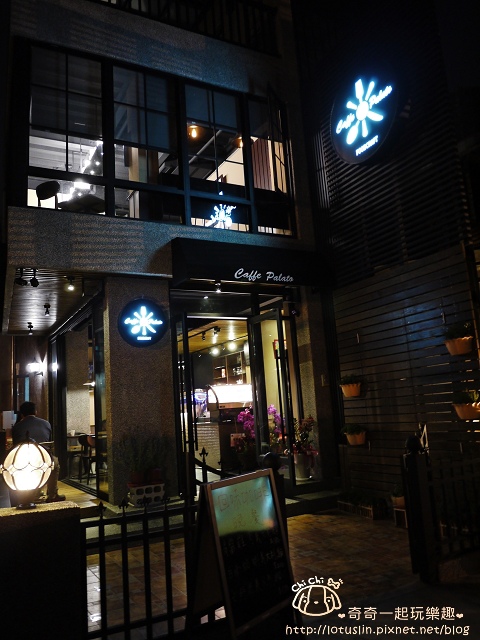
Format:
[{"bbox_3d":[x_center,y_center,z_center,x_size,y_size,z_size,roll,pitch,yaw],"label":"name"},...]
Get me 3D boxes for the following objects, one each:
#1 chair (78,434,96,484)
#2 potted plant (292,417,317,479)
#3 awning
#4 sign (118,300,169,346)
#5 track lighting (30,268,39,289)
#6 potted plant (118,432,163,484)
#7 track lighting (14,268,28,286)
[{"bbox_3d":[-2.376,2.285,8.570,0.500,0.770,0.470,2,-12,-28],"label":"chair"},{"bbox_3d":[0.890,1.773,7.200,0.370,0.820,0.360,-4,-10,-1],"label":"potted plant"},{"bbox_3d":[0.220,-0.728,7.115,2.280,0.640,0.500,2,-12,-28],"label":"awning"},{"bbox_3d":[-1.210,0.035,6.490,0.600,0.600,0.120,2,-12,-28],"label":"sign"},{"bbox_3d":[-2.416,-0.489,6.096,0.100,0.230,0.140,2,-12,-28],"label":"track lighting"},{"bbox_3d":[-1.146,1.603,5.992,0.520,0.570,0.400,2,-12,-28],"label":"potted plant"},{"bbox_3d":[-2.545,-0.495,6.029,0.160,0.210,0.100,2,-12,-28],"label":"track lighting"}]

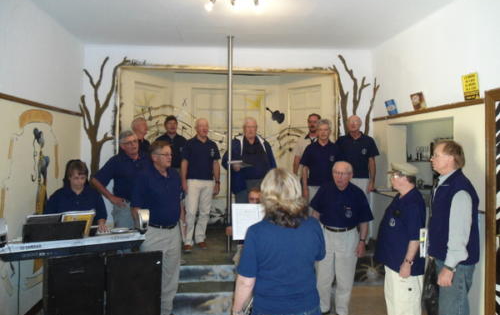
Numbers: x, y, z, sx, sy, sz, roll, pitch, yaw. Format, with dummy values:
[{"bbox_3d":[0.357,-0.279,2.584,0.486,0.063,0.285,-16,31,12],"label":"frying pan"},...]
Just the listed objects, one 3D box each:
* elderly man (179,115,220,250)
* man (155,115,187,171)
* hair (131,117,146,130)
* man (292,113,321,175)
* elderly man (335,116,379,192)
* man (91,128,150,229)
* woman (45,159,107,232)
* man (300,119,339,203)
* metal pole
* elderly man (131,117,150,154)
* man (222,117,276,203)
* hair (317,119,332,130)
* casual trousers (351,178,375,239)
[{"bbox_3d":[-0.637,0.330,4.830,0.500,1.690,0.360,0,1,-9],"label":"elderly man"},{"bbox_3d":[-1.059,0.319,5.000,0.500,1.740,0.330,0,1,-18],"label":"man"},{"bbox_3d":[-1.495,-0.451,5.050,0.210,0.190,0.180,1,2,41],"label":"hair"},{"bbox_3d":[0.866,0.291,5.200,0.530,1.770,0.340,1,1,11],"label":"man"},{"bbox_3d":[1.419,0.319,4.980,0.570,1.750,0.330,0,1,18],"label":"elderly man"},{"bbox_3d":[-1.404,0.550,4.150,0.620,1.700,0.400,-1,2,-35],"label":"man"},{"bbox_3d":[-1.395,0.818,3.020,0.500,1.620,0.420,0,1,-19],"label":"woman"},{"bbox_3d":[0.910,0.350,4.780,0.540,1.670,0.350,1,1,11],"label":"man"},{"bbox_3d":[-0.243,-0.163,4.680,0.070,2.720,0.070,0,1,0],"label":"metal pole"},{"bbox_3d":[-1.500,0.305,5.050,0.500,1.720,0.340,-1,2,-37],"label":"elderly man"},{"bbox_3d":[-0.020,0.322,4.900,0.650,1.710,0.450,0,1,0],"label":"man"},{"bbox_3d":[0.942,-0.417,4.750,0.180,0.150,0.200,0,1,12],"label":"hair"},{"bbox_3d":[1.474,0.691,5.150,0.420,0.900,0.280,1,1,12],"label":"casual trousers"}]

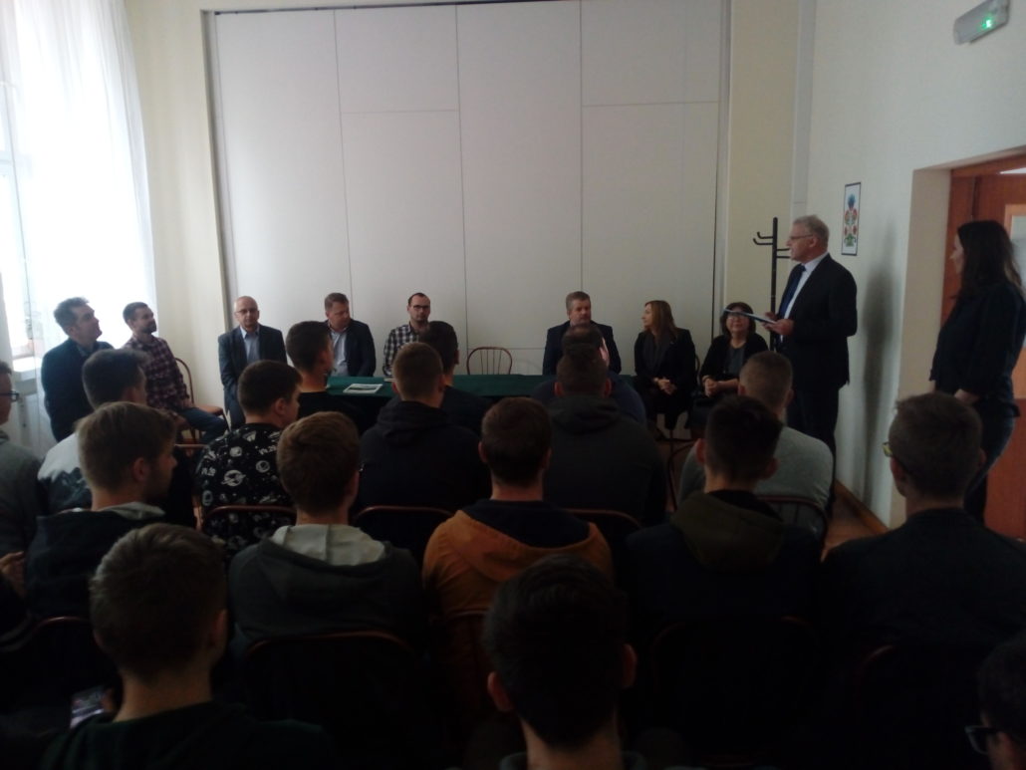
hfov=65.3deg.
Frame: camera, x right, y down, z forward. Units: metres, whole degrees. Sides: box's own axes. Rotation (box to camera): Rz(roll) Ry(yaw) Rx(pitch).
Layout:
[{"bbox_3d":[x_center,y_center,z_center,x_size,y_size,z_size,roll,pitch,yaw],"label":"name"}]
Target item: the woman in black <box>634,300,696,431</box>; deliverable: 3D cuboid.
[{"bbox_3d":[1.066,0.041,5.659,0.480,1.240,0.720,3,11,21],"label":"woman in black"}]

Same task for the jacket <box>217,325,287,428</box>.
[{"bbox_3d":[-1.901,-0.104,5.968,0.520,0.680,0.400,-2,10,-8],"label":"jacket"}]

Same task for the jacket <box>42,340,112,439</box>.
[{"bbox_3d":[-2.586,0.026,4.811,0.380,0.660,0.470,6,13,36],"label":"jacket"}]

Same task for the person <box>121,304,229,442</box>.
[{"bbox_3d":[-2.219,0.126,5.268,0.800,1.325,0.520,6,12,33],"label":"person"}]

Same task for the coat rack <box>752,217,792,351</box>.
[{"bbox_3d":[1.812,-0.294,5.620,0.420,1.730,0.420,0,10,4],"label":"coat rack"}]

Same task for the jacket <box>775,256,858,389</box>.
[{"bbox_3d":[1.688,-0.320,4.552,0.350,0.800,0.500,-7,12,-28],"label":"jacket"}]

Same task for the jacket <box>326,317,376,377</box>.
[{"bbox_3d":[-1.156,-0.106,5.412,0.500,0.650,0.400,-1,10,-1],"label":"jacket"}]

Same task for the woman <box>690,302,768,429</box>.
[{"bbox_3d":[1.510,0.056,5.559,0.560,1.230,0.720,2,11,19],"label":"woman"}]

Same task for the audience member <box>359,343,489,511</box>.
[{"bbox_3d":[-0.276,0.476,2.882,0.480,1.280,0.760,0,10,6],"label":"audience member"}]

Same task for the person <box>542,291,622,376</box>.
[{"bbox_3d":[0.437,0.052,5.125,0.520,1.280,0.780,0,10,4],"label":"person"}]

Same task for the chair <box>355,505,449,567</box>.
[{"bbox_3d":[-0.338,0.760,2.870,0.410,0.860,0.500,0,10,4],"label":"chair"}]

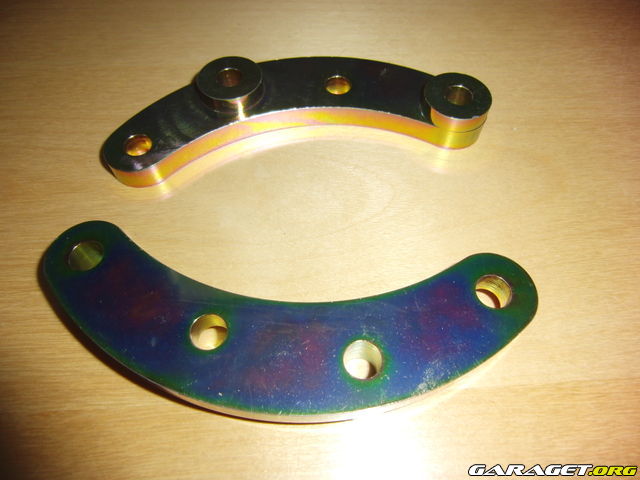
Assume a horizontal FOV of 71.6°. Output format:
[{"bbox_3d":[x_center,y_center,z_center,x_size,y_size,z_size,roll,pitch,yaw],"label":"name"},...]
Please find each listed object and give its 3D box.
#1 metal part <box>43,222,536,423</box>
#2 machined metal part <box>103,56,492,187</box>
[{"bbox_3d":[-0.013,0.028,0.144,0.161,0.018,0.057,5,60,3],"label":"metal part"},{"bbox_3d":[-0.010,-0.059,0.194,0.161,0.018,0.057,-8,60,-4],"label":"machined metal part"}]

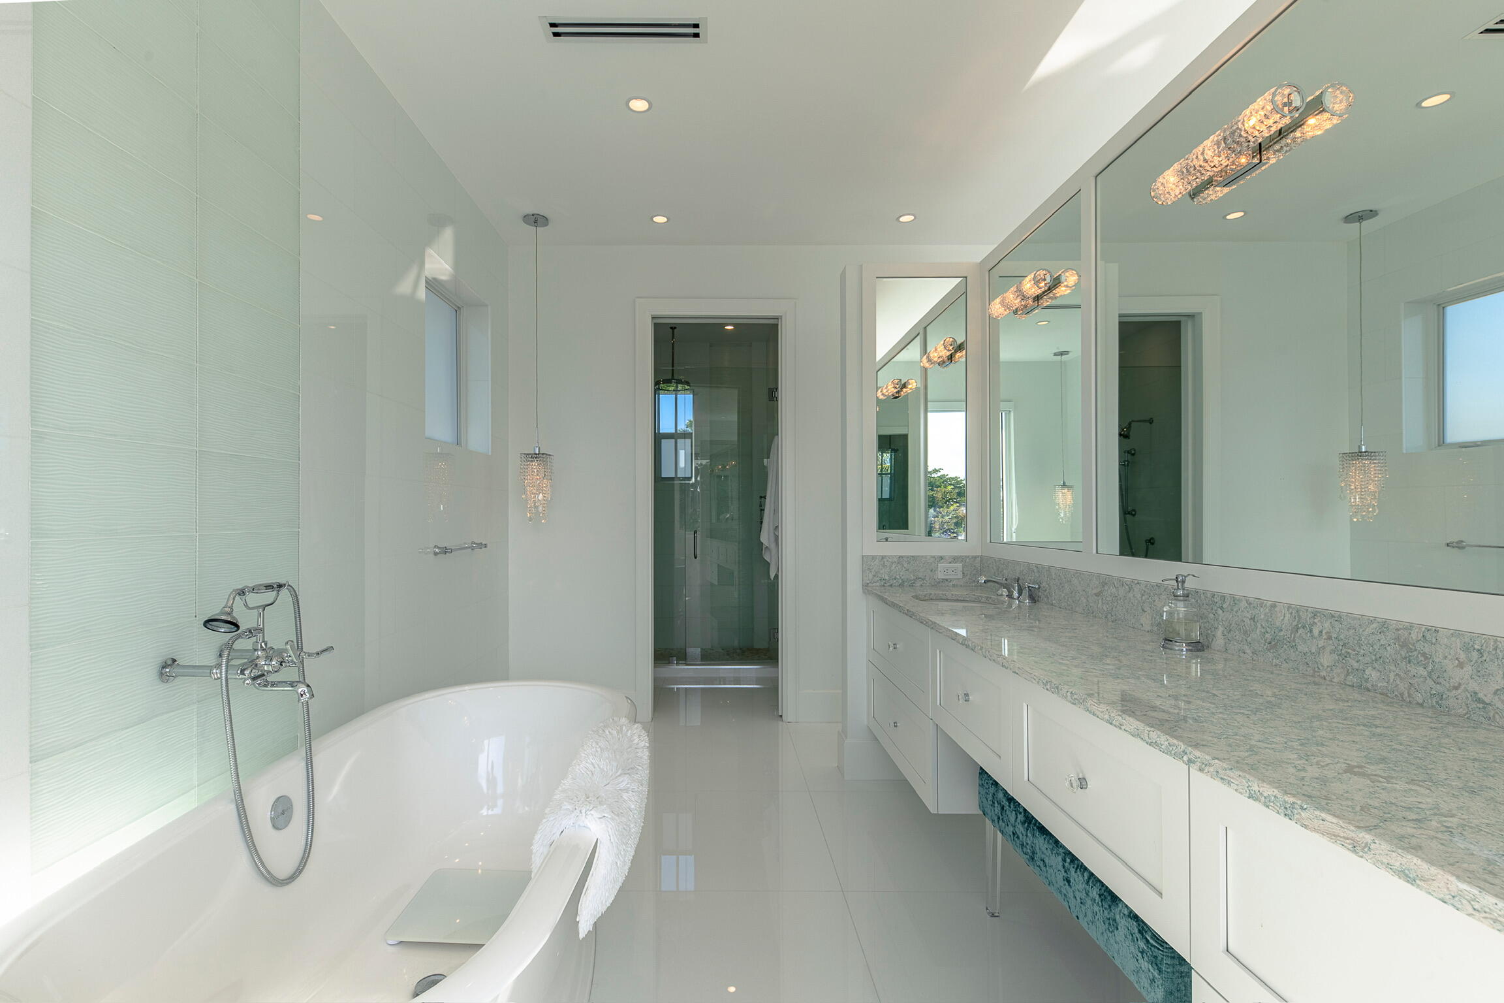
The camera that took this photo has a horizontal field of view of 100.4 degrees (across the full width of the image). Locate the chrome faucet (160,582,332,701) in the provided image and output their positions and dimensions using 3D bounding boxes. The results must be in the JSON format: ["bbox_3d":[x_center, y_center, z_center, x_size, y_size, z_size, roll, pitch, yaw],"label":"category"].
[{"bbox_3d":[-1.190,0.335,1.490,0.280,0.288,0.300,0,-1,-3],"label":"chrome faucet"}]

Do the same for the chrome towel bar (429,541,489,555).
[{"bbox_3d":[-1.385,0.226,3.010,0.082,0.050,0.490,0,-1,-3],"label":"chrome towel bar"}]

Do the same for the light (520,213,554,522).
[{"bbox_3d":[-1.187,-0.717,3.460,0.182,1.667,0.182,0,-1,-3],"label":"light"}]

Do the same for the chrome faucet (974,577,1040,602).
[{"bbox_3d":[1.022,0.354,2.580,0.180,0.098,0.340,0,-1,-3],"label":"chrome faucet"}]

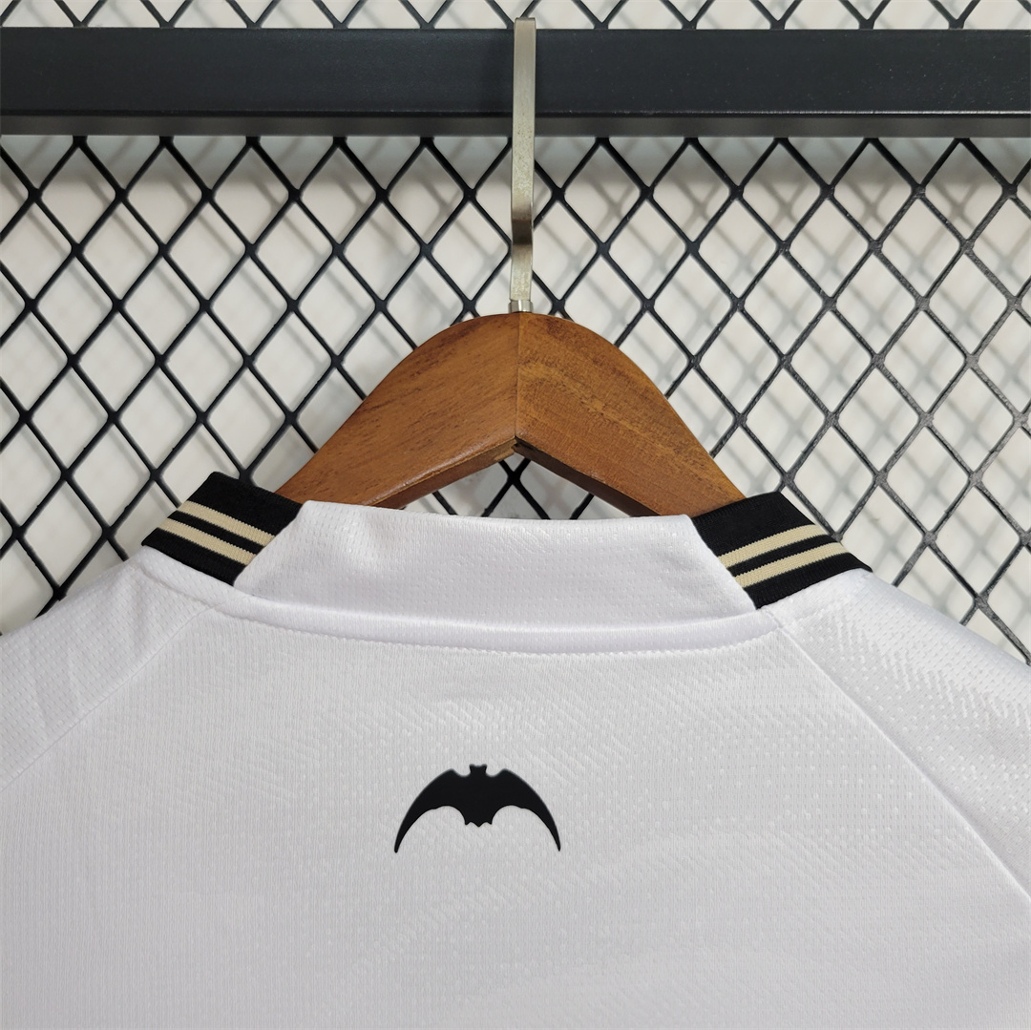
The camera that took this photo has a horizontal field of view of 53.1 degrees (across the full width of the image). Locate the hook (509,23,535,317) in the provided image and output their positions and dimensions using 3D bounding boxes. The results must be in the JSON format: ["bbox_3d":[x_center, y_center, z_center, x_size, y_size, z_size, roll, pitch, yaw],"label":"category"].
[{"bbox_3d":[0.002,-0.113,0.337,0.008,0.097,0.044,0,-5,2],"label":"hook"}]

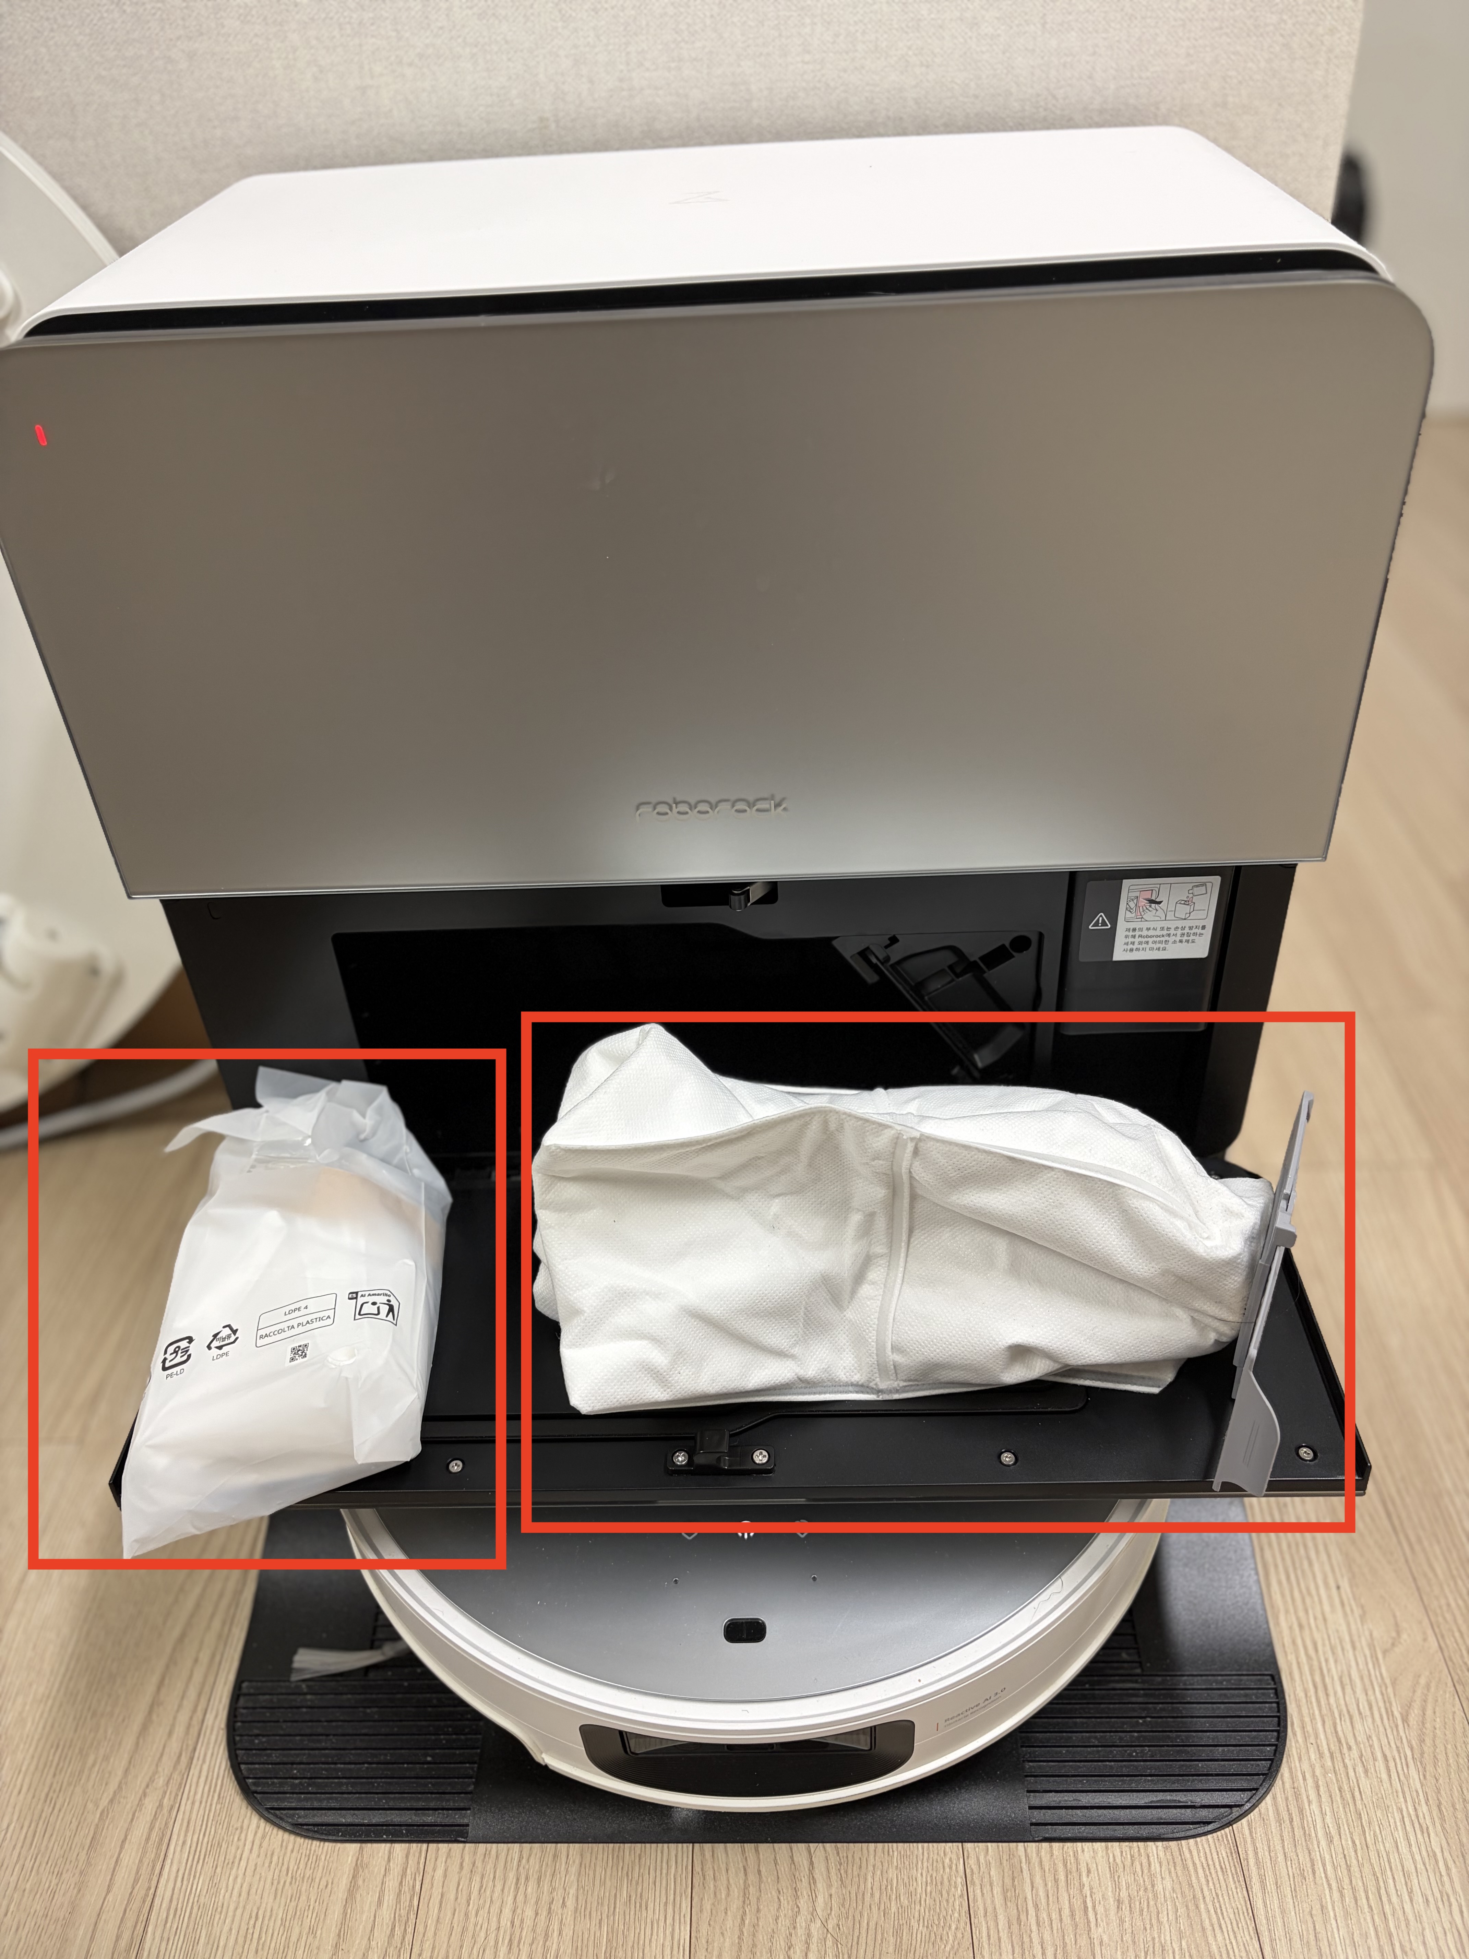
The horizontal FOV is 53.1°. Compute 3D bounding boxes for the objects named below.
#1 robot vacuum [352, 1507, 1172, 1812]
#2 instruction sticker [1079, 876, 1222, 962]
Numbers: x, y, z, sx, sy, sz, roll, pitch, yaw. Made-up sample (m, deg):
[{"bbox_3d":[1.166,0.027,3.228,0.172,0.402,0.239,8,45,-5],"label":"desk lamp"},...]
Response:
[{"bbox_3d":[0.008,0.167,0.629,0.350,0.080,0.351,-2,37,3],"label":"robot vacuum"},{"bbox_3d":[0.147,-0.021,0.523,0.046,0.035,0.001,-2,37,3],"label":"instruction sticker"}]

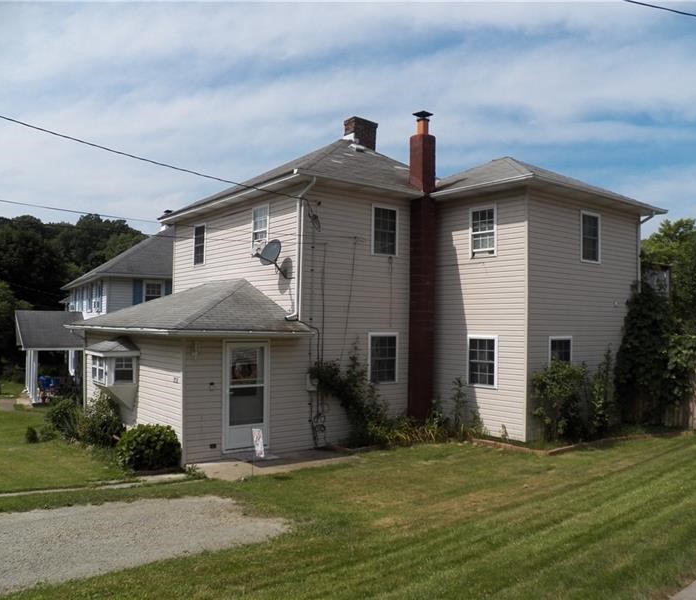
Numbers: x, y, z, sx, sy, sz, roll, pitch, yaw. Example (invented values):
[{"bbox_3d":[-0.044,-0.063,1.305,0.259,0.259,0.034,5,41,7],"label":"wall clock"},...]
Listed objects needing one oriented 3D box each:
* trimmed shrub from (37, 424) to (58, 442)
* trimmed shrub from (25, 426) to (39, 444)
[{"bbox_3d":[-6.873,3.053,14.800,0.480,0.410,0.450,2,-3,-38],"label":"trimmed shrub"},{"bbox_3d":[-7.141,3.057,14.600,0.320,0.420,0.320,2,-3,-38],"label":"trimmed shrub"}]

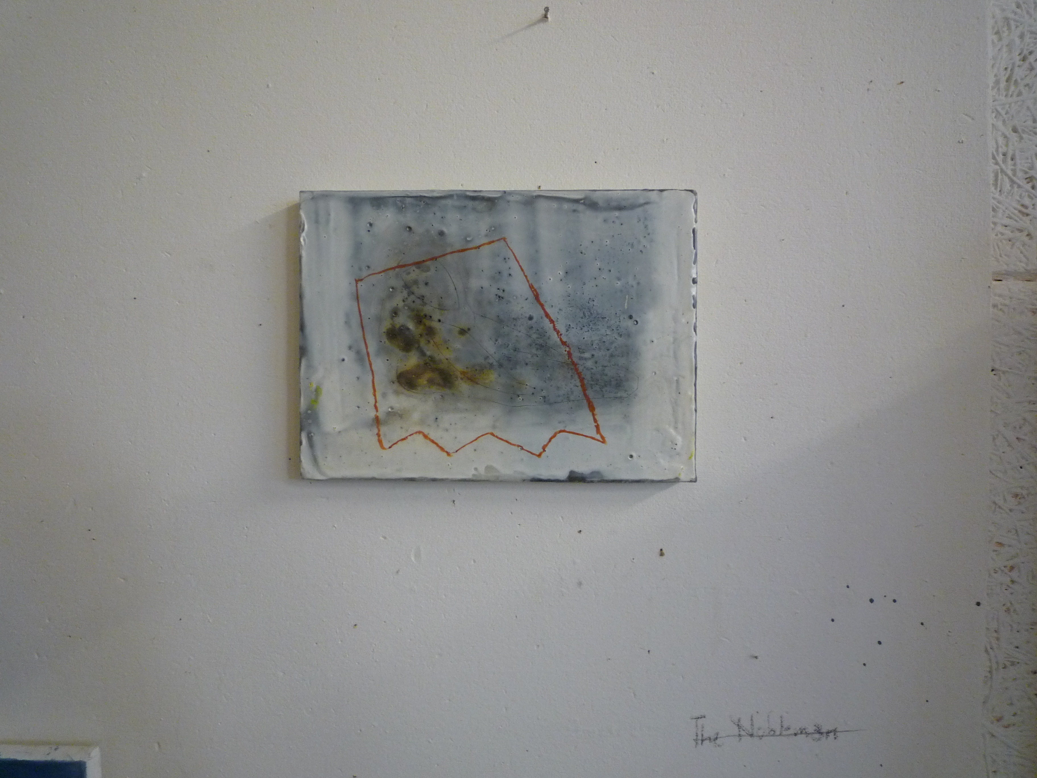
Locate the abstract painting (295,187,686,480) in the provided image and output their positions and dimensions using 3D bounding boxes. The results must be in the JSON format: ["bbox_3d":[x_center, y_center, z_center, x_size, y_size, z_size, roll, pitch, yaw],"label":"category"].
[{"bbox_3d":[-0.011,-0.031,0.453,0.235,0.172,0.019,0,0,1],"label":"abstract painting"}]

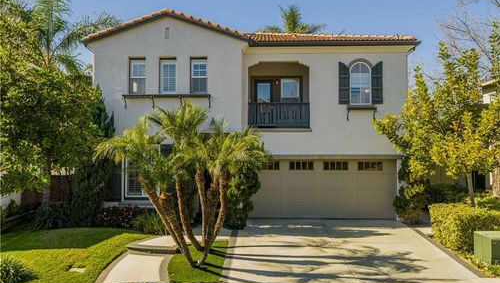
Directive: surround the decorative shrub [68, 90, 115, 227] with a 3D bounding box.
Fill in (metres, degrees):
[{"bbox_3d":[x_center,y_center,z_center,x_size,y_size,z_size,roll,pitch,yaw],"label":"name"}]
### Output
[{"bbox_3d":[-5.200,0.440,12.750,1.400,4.400,1.350,0,0,2],"label":"decorative shrub"}]

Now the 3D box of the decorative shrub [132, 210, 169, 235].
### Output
[{"bbox_3d":[-3.140,2.440,12.200,1.120,0.700,0.950,0,0,2],"label":"decorative shrub"}]

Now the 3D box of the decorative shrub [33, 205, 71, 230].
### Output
[{"bbox_3d":[-6.440,2.350,12.550,1.150,0.680,1.000,0,0,2],"label":"decorative shrub"}]

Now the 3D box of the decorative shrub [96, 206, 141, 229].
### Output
[{"bbox_3d":[-4.320,2.370,12.700,1.400,0.660,0.850,0,0,2],"label":"decorative shrub"}]

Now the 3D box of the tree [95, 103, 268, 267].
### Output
[{"bbox_3d":[-1.730,0.950,9.750,4.200,3.950,3.400,0,0,2],"label":"tree"}]

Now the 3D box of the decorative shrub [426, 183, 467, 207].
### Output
[{"bbox_3d":[7.700,2.130,15.100,1.550,1.000,1.150,0,0,2],"label":"decorative shrub"}]

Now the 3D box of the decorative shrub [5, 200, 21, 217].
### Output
[{"bbox_3d":[-8.250,2.340,13.500,0.520,0.580,0.520,0,0,2],"label":"decorative shrub"}]

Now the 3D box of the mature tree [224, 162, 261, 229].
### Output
[{"bbox_3d":[-0.250,1.660,12.850,1.200,2.150,1.100,0,0,2],"label":"mature tree"}]

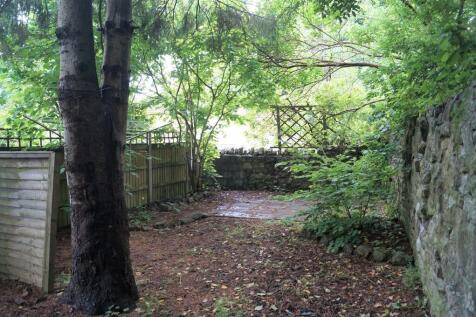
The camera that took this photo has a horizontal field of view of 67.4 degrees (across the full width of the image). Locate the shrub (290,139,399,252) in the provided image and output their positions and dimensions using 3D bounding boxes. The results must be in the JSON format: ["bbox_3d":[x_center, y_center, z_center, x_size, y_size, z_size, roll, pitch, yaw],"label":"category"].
[{"bbox_3d":[1.820,0.570,6.200,1.750,1.650,1.600,1,2,16],"label":"shrub"}]

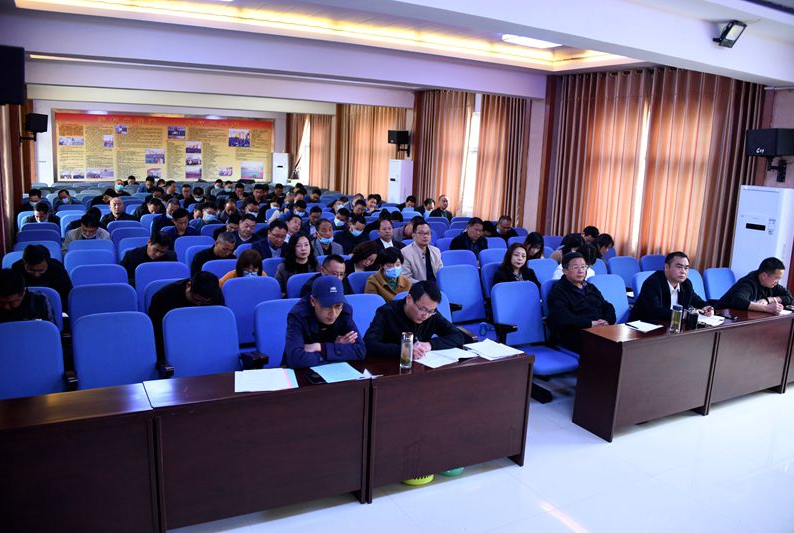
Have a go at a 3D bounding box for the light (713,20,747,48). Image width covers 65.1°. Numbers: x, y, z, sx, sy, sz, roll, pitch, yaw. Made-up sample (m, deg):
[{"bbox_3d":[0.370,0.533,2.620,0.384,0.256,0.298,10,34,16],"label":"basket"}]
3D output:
[{"bbox_3d":[3.106,-2.161,5.793,0.240,0.220,0.150,-3,31,-27],"label":"light"}]

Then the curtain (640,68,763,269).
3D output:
[{"bbox_3d":[3.705,-0.873,7.861,0.200,3.200,1.680,-3,11,-27],"label":"curtain"}]

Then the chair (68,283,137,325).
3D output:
[{"bbox_3d":[-2.107,0.695,4.538,0.550,1.020,0.730,-2,9,-29],"label":"chair"}]

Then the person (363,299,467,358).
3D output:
[{"bbox_3d":[0.101,0.663,4.423,0.680,1.180,0.820,-3,11,-27],"label":"person"}]

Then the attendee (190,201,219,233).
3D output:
[{"bbox_3d":[-2.757,-0.265,9.172,0.520,1.270,0.780,-3,11,-27],"label":"attendee"}]

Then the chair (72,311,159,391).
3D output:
[{"bbox_3d":[-1.661,0.833,3.739,0.550,1.010,0.720,-2,9,-29],"label":"chair"}]

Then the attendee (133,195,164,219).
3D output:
[{"bbox_3d":[-4.028,-0.500,10.240,0.540,1.250,0.750,-3,11,-28],"label":"attendee"}]

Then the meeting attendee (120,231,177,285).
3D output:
[{"bbox_3d":[-2.533,0.269,6.382,0.580,1.250,0.780,-2,9,-29],"label":"meeting attendee"}]

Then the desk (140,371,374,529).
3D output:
[{"bbox_3d":[-0.755,0.995,3.471,1.176,0.775,0.395,-3,11,-28],"label":"desk"}]

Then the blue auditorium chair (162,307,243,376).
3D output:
[{"bbox_3d":[-1.195,0.791,3.990,0.560,0.980,0.720,-3,11,-27],"label":"blue auditorium chair"}]

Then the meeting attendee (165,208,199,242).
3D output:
[{"bbox_3d":[-2.774,-0.080,8.103,0.520,1.250,0.780,-3,11,-27],"label":"meeting attendee"}]

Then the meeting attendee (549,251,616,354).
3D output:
[{"bbox_3d":[1.611,0.539,5.213,0.580,1.260,0.800,-3,11,-28],"label":"meeting attendee"}]

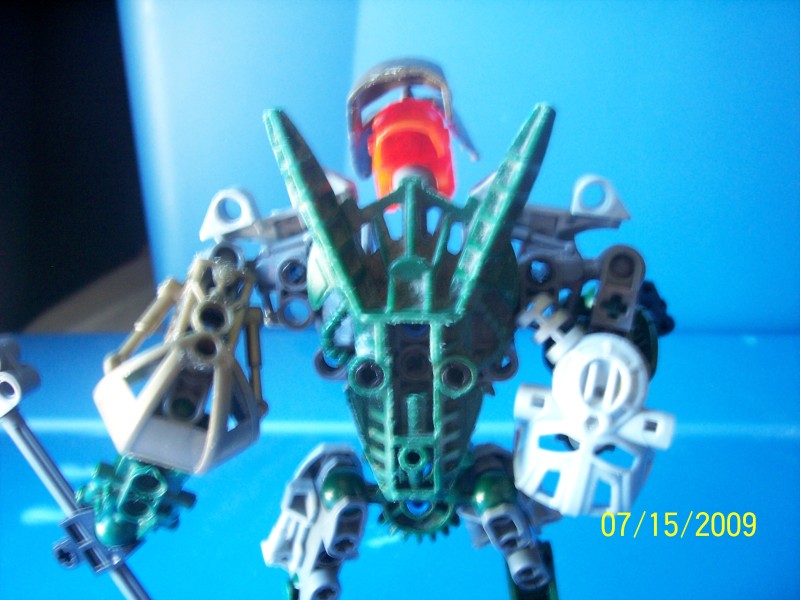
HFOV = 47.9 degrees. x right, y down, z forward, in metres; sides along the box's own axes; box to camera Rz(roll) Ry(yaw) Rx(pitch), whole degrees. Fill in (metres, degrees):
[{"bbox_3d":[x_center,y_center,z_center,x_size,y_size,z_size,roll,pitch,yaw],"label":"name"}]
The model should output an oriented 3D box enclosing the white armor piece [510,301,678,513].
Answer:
[{"bbox_3d":[0.037,0.022,0.174,0.032,0.039,0.021,10,-4,12],"label":"white armor piece"}]

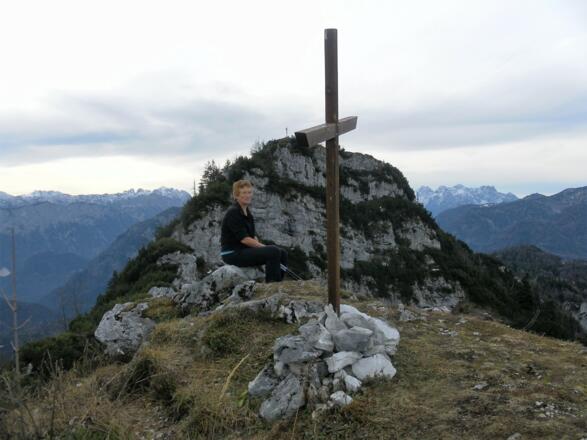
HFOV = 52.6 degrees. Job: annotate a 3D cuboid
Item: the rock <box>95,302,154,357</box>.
[{"bbox_3d":[-1.480,0.965,5.200,0.500,0.460,0.450,0,1,0],"label":"rock"}]

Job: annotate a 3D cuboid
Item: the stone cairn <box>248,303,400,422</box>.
[{"bbox_3d":[0.195,0.860,3.820,0.930,0.580,0.850,0,1,0],"label":"stone cairn"}]

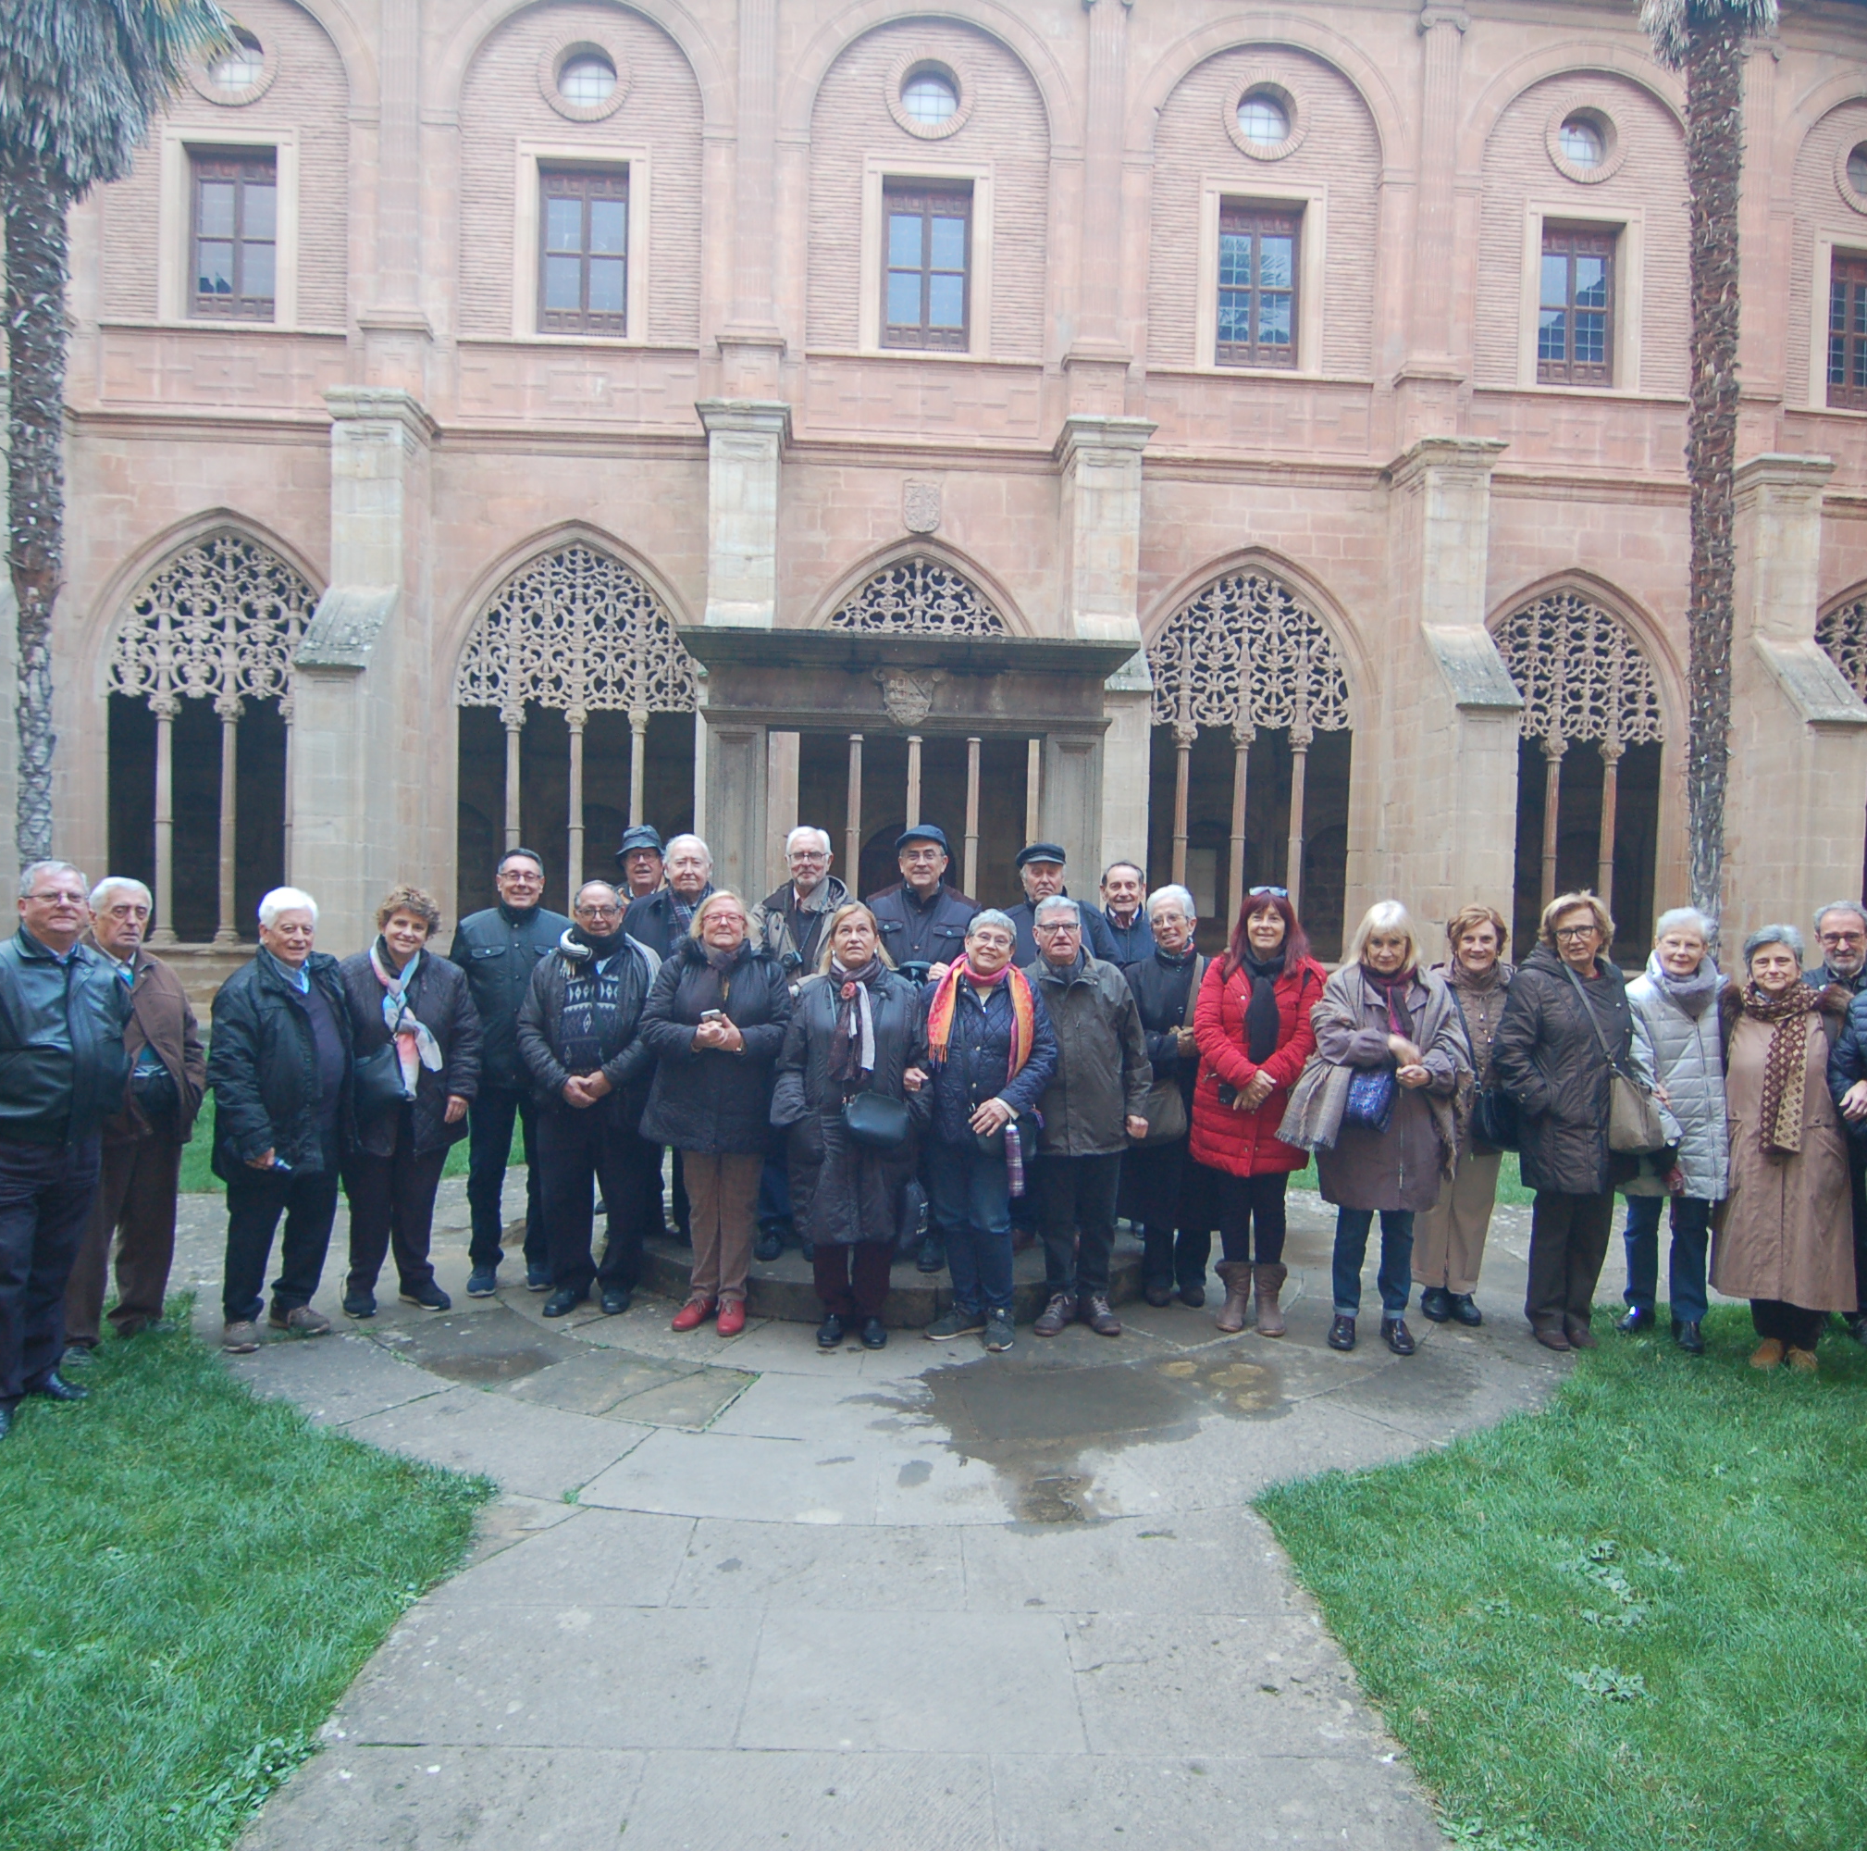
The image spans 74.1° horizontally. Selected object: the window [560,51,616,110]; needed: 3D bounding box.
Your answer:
[{"bbox_3d":[-3.928,-9.627,14.085,0.690,0.690,0.220,1,2,-4],"label":"window"}]

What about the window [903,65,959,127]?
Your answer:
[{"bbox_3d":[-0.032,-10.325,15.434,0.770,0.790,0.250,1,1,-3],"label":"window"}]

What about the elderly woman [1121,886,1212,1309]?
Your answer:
[{"bbox_3d":[0.979,0.691,5.128,0.540,1.706,0.360,1,0,14],"label":"elderly woman"}]

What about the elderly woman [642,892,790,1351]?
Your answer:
[{"bbox_3d":[-0.828,0.685,4.684,0.560,1.642,0.400,1,1,-2],"label":"elderly woman"}]

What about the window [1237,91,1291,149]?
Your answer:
[{"bbox_3d":[3.779,-9.187,14.038,0.683,0.730,0.250,1,1,-4],"label":"window"}]

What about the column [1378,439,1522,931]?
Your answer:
[{"bbox_3d":[6.710,-2.300,15.870,1.050,7.750,1.950,1,0,-4],"label":"column"}]

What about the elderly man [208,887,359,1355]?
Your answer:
[{"bbox_3d":[-2.363,0.677,4.470,0.420,1.622,0.520,2,1,42],"label":"elderly man"}]

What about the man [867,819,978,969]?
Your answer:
[{"bbox_3d":[-0.031,0.473,4.992,0.550,1.762,0.380,1,0,0],"label":"man"}]

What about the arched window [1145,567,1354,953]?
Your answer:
[{"bbox_3d":[4.286,-2.232,16.800,2.880,5.300,0.400,1,0,-4],"label":"arched window"}]

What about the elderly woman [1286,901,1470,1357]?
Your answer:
[{"bbox_3d":[1.670,0.733,4.663,0.600,1.646,0.400,1,1,14],"label":"elderly woman"}]

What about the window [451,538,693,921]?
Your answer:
[{"bbox_3d":[-3.929,-1.964,13.614,2.657,4.538,0.400,1,1,-4],"label":"window"}]

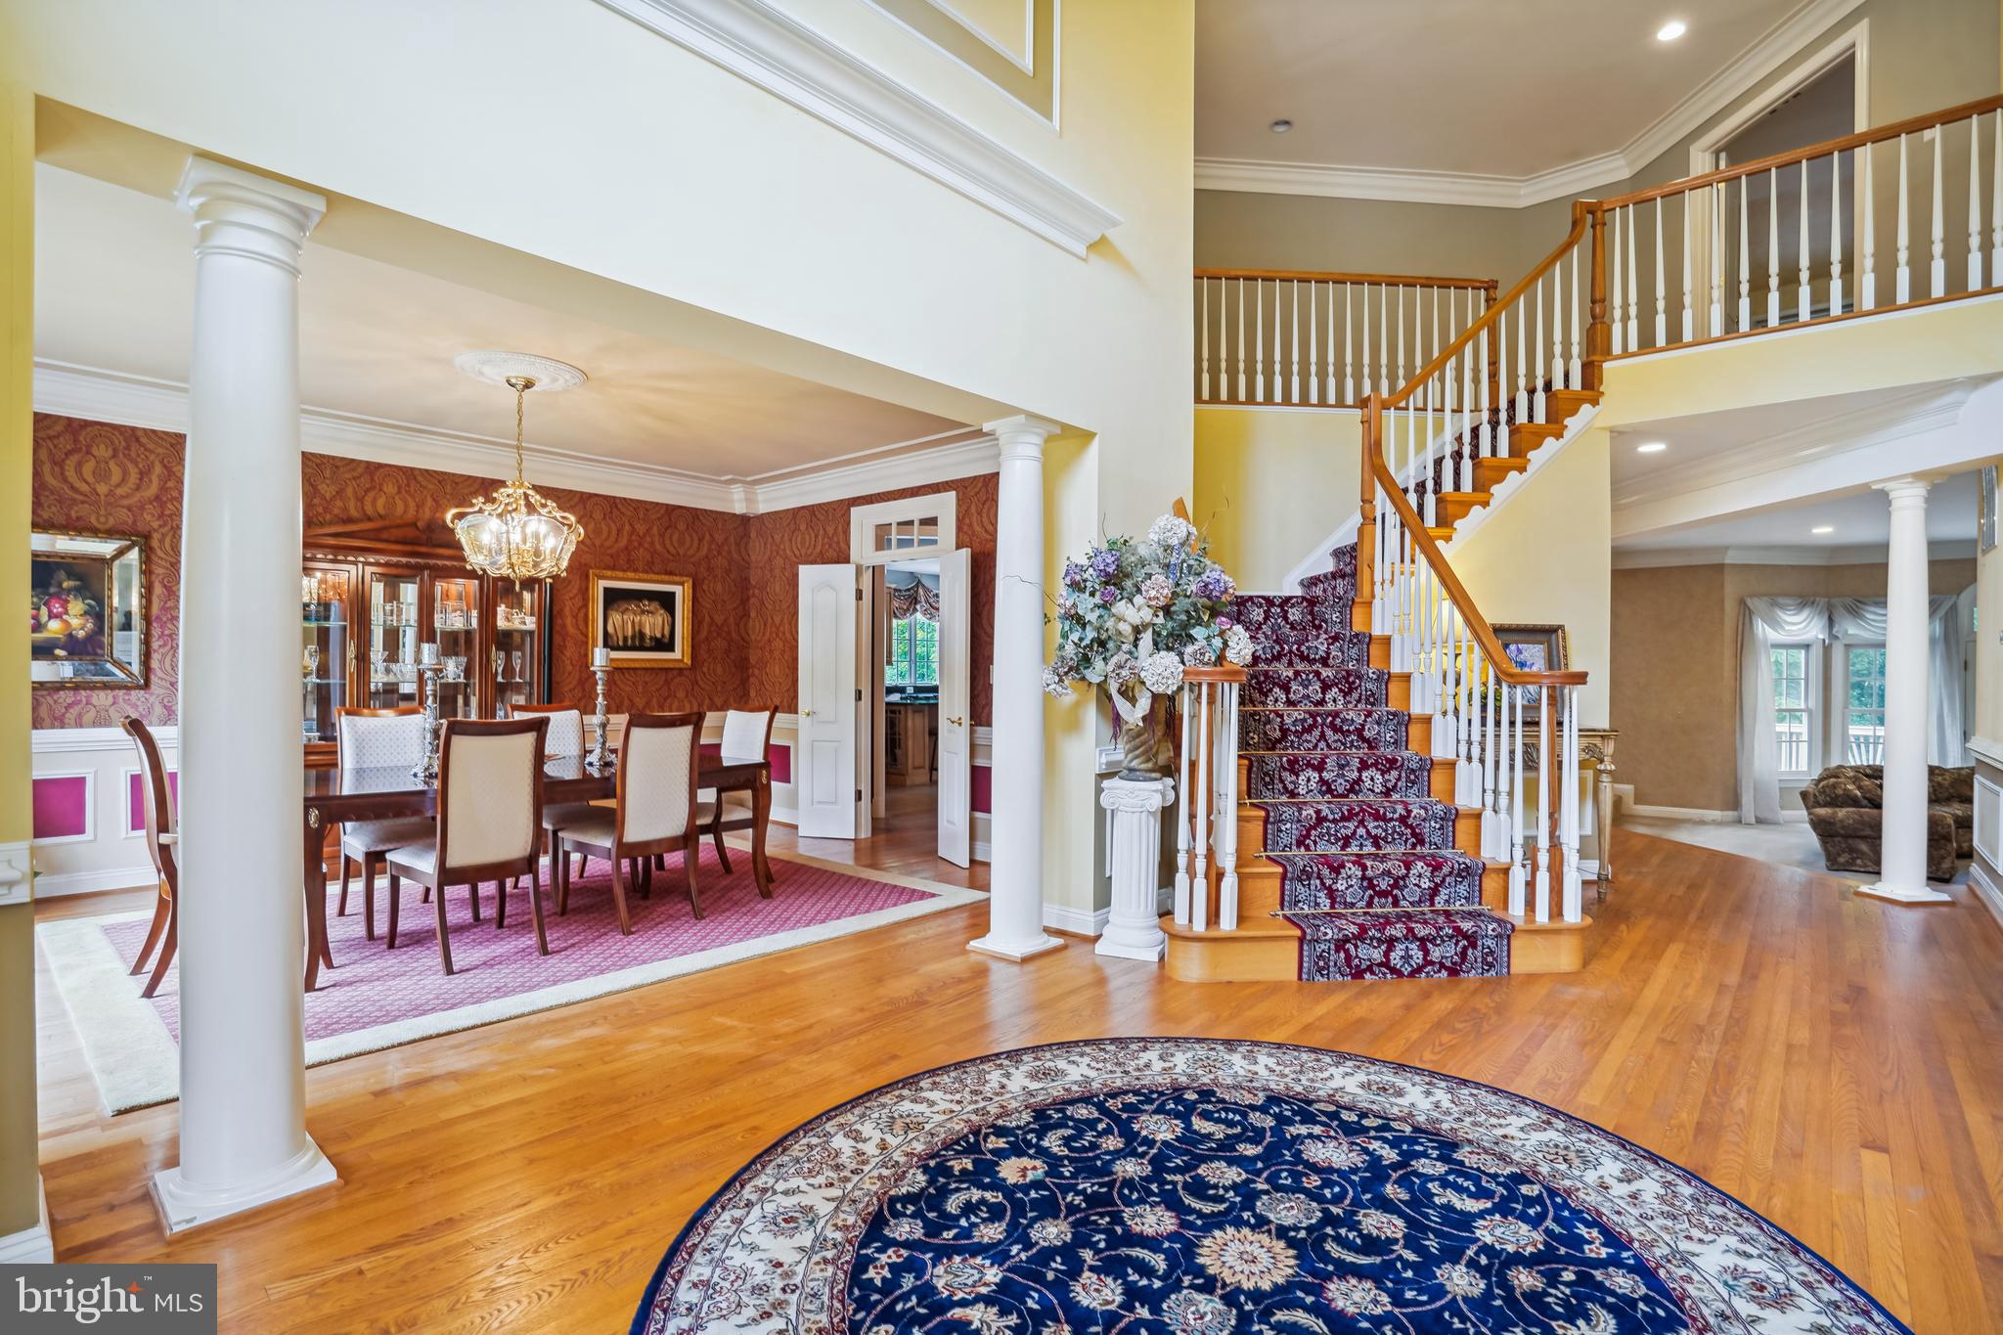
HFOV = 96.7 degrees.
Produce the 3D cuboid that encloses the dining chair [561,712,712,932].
[{"bbox_3d":[-1.816,0.726,4.436,0.610,1.030,0.500,0,0,40],"label":"dining chair"}]

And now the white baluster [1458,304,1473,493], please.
[{"bbox_3d":[2.590,-1.390,4.960,0.041,0.880,0.041,0,0,-9],"label":"white baluster"}]

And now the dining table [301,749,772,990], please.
[{"bbox_3d":[-2.310,0.863,4.402,1.046,0.748,2.022,0,0,45],"label":"dining table"}]

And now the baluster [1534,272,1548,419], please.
[{"bbox_3d":[3.171,-1.861,5.229,0.043,0.860,0.043,1,1,39],"label":"baluster"}]

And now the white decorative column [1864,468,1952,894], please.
[{"bbox_3d":[5.169,0.122,5.093,0.270,2.385,0.270,0,0,0],"label":"white decorative column"}]

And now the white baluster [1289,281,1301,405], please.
[{"bbox_3d":[2.069,-2.294,6.261,0.038,0.870,0.038,0,1,-6],"label":"white baluster"}]

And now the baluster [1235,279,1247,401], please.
[{"bbox_3d":[1.678,-2.295,6.207,0.038,0.870,0.038,0,1,-6],"label":"baluster"}]

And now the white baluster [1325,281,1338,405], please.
[{"bbox_3d":[2.327,-2.293,6.274,0.038,0.870,0.038,0,1,-6],"label":"white baluster"}]

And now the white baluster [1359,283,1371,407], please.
[{"bbox_3d":[2.577,-2.278,6.288,0.043,0.867,0.043,0,0,-3],"label":"white baluster"}]

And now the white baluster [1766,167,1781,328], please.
[{"bbox_3d":[4.049,-2.193,4.665,0.041,0.850,0.041,0,0,39],"label":"white baluster"}]

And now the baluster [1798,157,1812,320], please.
[{"bbox_3d":[4.267,-2.269,4.720,0.042,0.870,0.042,1,1,39],"label":"baluster"}]

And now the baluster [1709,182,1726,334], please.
[{"bbox_3d":[3.992,-2.273,4.956,0.042,0.870,0.042,1,1,39],"label":"baluster"}]

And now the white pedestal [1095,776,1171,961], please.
[{"bbox_3d":[0.605,0.888,4.030,0.285,0.765,0.285,0,0,23],"label":"white pedestal"}]

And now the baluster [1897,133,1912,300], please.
[{"bbox_3d":[4.557,-2.261,4.494,0.043,0.857,0.043,0,0,39],"label":"baluster"}]

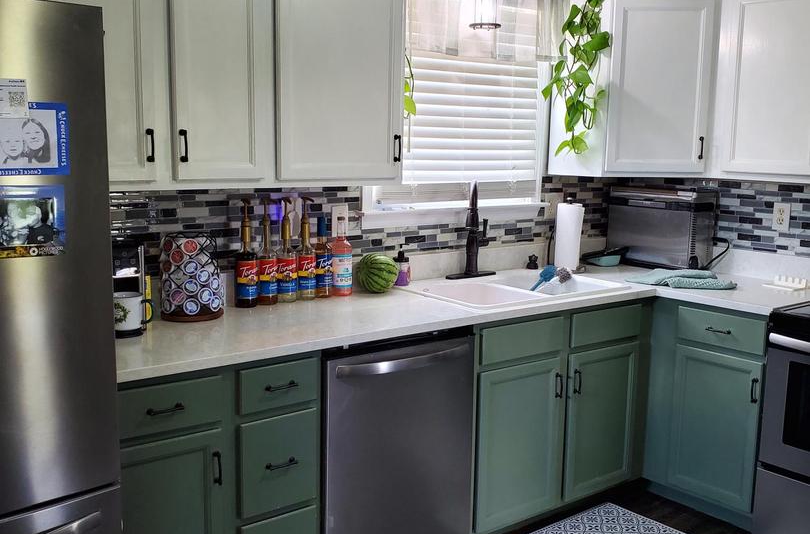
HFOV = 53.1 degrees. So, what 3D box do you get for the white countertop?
[{"bbox_3d":[0.324,0.160,2.906,2.870,0.037,1.170,-6,11,-36],"label":"white countertop"}]

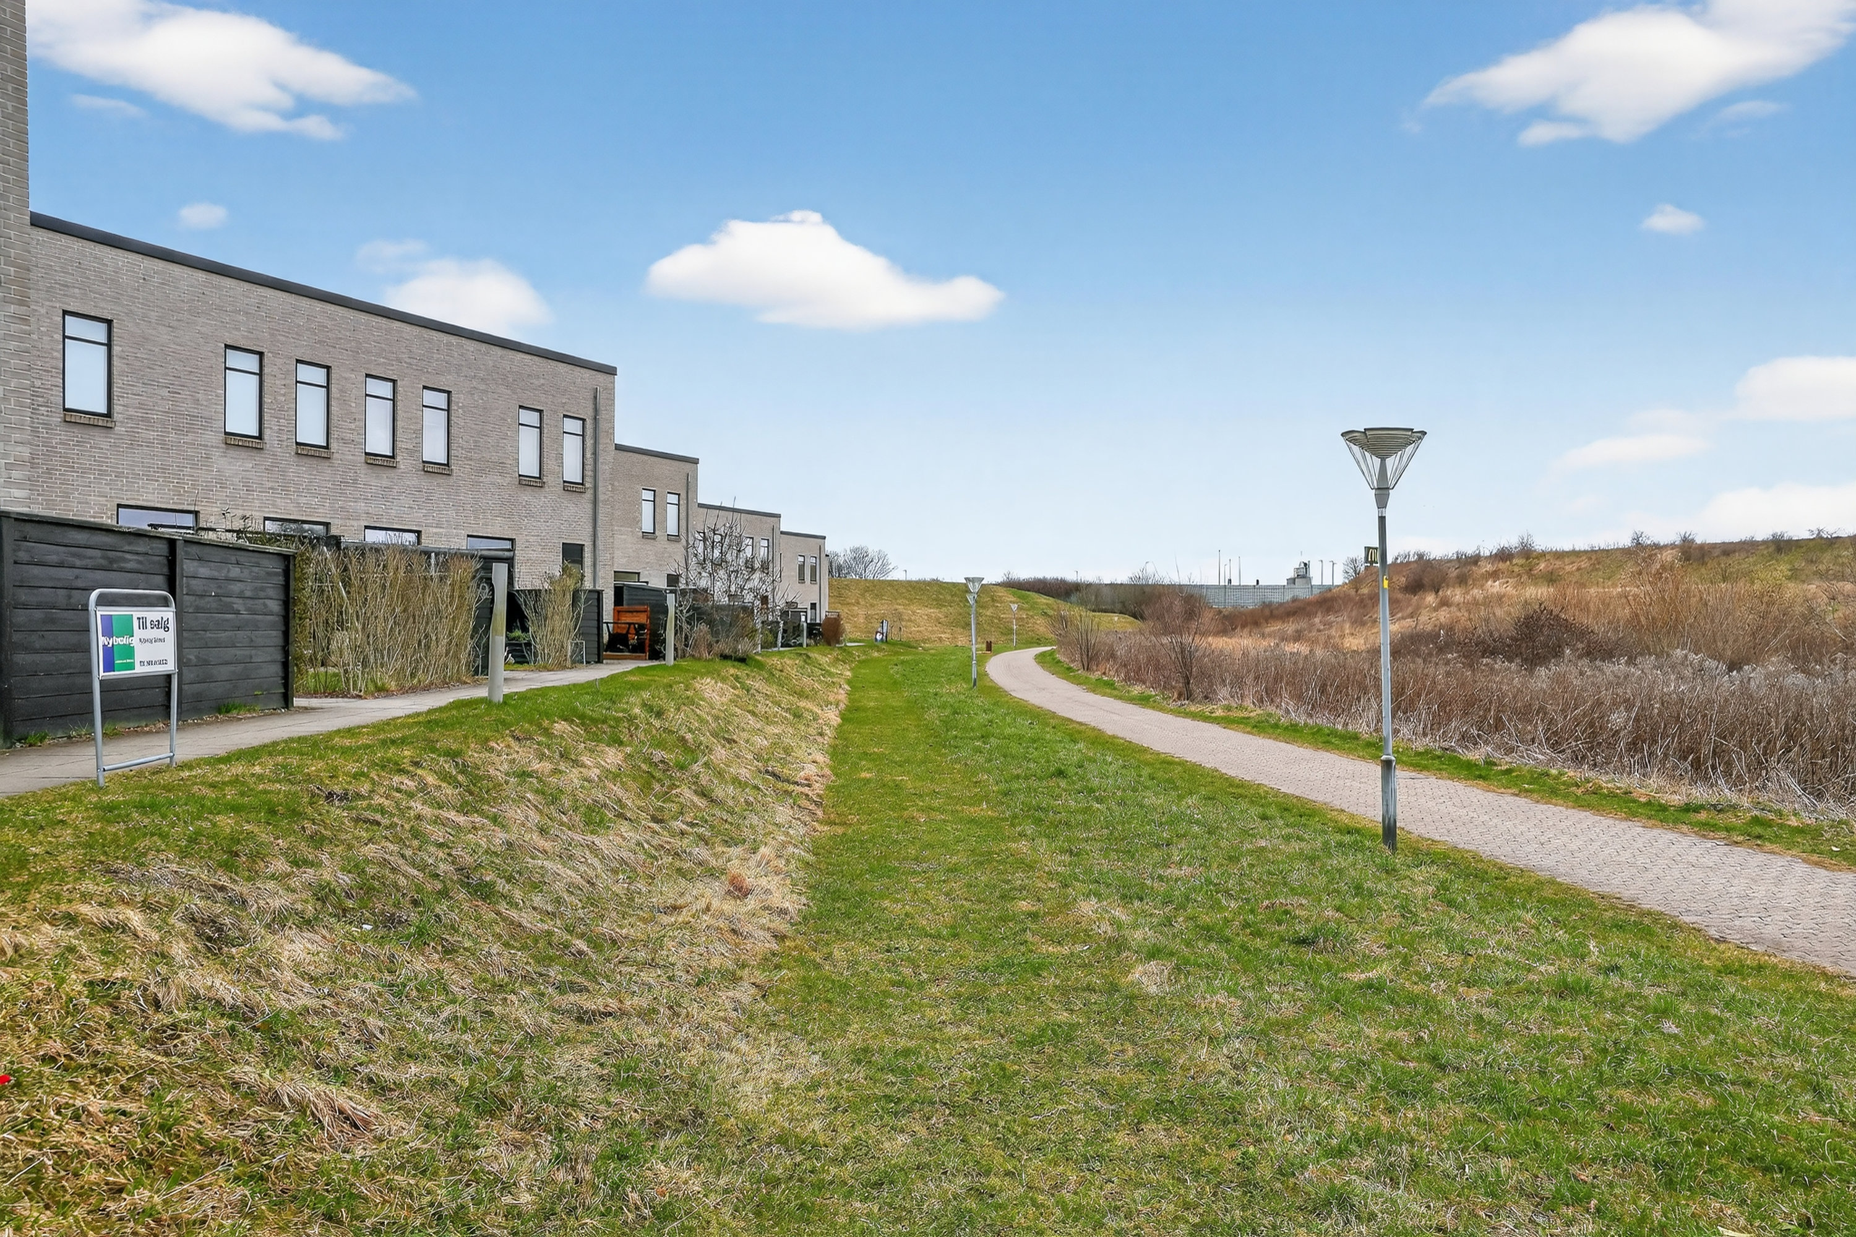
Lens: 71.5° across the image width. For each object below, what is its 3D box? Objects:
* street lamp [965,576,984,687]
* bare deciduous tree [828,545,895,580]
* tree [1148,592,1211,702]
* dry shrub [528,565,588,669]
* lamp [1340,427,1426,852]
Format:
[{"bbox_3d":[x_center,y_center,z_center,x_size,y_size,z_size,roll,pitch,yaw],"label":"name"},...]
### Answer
[{"bbox_3d":[1.343,0.399,37.300,0.580,3.200,0.580,0,-1,0],"label":"street lamp"},{"bbox_3d":[-7.246,-4.569,140.000,7.200,7.200,7.000,0,-1,0],"label":"bare deciduous tree"},{"bbox_3d":[6.069,0.628,31.000,1.550,2.650,1.600,0,-1,0],"label":"tree"},{"bbox_3d":[-6.755,-0.026,23.500,1.100,1.900,1.100,0,-1,0],"label":"dry shrub"},{"bbox_3d":[3.473,0.176,9.800,0.610,3.200,0.610,0,-1,0],"label":"lamp"}]

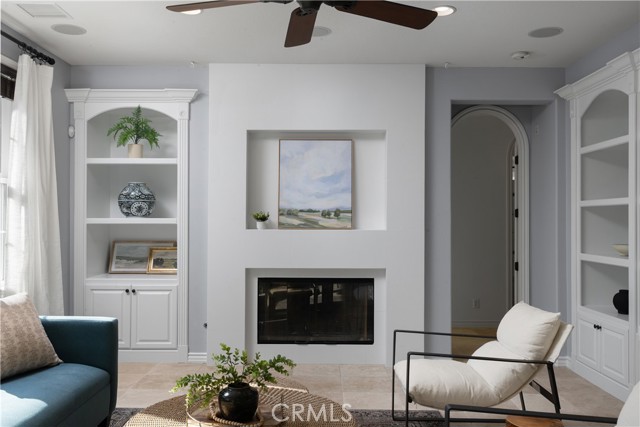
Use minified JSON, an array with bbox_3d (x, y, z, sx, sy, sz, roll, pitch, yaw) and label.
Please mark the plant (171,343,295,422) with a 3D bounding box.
[{"bbox_3d":[-0.432,0.832,2.720,0.600,0.390,0.480,0,0,-1],"label":"plant"}]

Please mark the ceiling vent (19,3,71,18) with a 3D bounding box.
[{"bbox_3d":[-1.955,-1.427,3.887,0.280,0.030,0.280,0,0,-1],"label":"ceiling vent"}]

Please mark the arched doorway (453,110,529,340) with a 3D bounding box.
[{"bbox_3d":[1.728,0.172,5.770,0.890,2.560,0.200,0,0,-1],"label":"arched doorway"}]

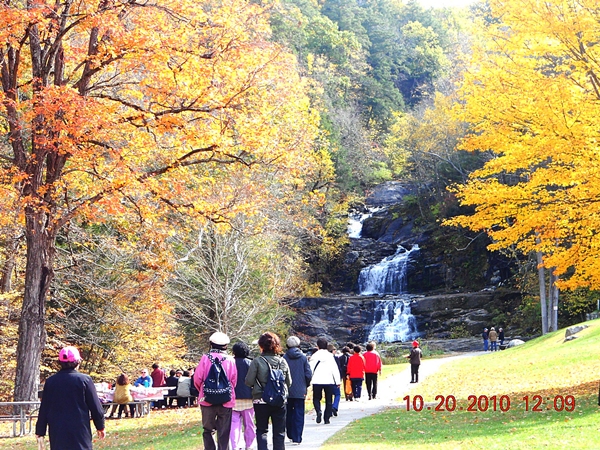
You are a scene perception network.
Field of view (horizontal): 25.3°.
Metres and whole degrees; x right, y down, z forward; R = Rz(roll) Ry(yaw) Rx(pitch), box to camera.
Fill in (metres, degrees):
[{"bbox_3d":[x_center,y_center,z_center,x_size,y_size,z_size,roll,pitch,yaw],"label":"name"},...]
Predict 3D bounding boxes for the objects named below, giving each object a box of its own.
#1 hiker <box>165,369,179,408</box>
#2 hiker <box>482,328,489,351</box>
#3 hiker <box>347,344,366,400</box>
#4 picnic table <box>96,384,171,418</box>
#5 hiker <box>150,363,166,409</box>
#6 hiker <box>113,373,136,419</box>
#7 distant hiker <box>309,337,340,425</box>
[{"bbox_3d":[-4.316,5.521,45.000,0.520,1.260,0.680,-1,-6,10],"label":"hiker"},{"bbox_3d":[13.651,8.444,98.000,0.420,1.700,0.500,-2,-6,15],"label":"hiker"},{"bbox_3d":[1.600,4.206,37.800,0.540,1.600,0.420,-1,-6,7],"label":"hiker"},{"bbox_3d":[-4.857,5.133,38.700,2.050,0.780,1.500,-1,-6,10],"label":"picnic table"},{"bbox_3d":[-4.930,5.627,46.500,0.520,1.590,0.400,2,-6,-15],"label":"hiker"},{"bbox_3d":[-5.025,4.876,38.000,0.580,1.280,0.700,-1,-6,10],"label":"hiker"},{"bbox_3d":[0.487,3.049,26.000,0.620,1.680,0.480,-1,-6,5],"label":"distant hiker"}]

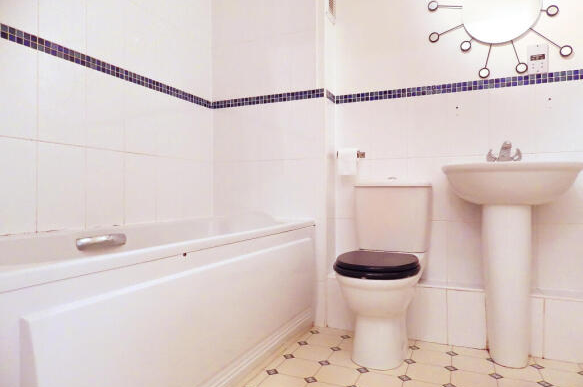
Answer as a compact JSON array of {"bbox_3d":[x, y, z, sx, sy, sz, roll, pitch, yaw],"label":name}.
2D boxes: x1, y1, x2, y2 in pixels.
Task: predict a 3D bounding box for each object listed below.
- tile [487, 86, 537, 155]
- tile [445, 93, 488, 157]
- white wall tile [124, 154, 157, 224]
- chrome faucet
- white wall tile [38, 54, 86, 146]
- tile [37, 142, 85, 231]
[{"bbox_3d":[1.089,-0.359,1.838,0.203,0.334,0.015,0,0,24],"label":"tile"},{"bbox_3d":[0.907,-0.360,1.920,0.200,0.334,0.015,0,0,24],"label":"tile"},{"bbox_3d":[-0.749,-0.028,1.839,0.015,0.334,0.200,0,0,24],"label":"white wall tile"},{"bbox_3d":[1.001,-0.186,1.743,0.145,0.115,0.130,0,0,24],"label":"chrome faucet"},{"bbox_3d":[-0.915,-0.368,1.481,0.010,0.340,0.200,0,0,24],"label":"white wall tile"},{"bbox_3d":[-0.914,-0.028,1.475,0.015,0.334,0.200,0,0,24],"label":"tile"}]

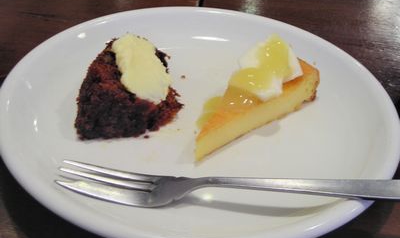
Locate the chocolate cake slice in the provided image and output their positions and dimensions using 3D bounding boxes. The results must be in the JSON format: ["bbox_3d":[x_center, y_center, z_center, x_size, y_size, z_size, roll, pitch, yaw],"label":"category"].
[{"bbox_3d":[-0.039,-0.021,0.445,0.062,0.043,0.064,3,37,-6],"label":"chocolate cake slice"}]

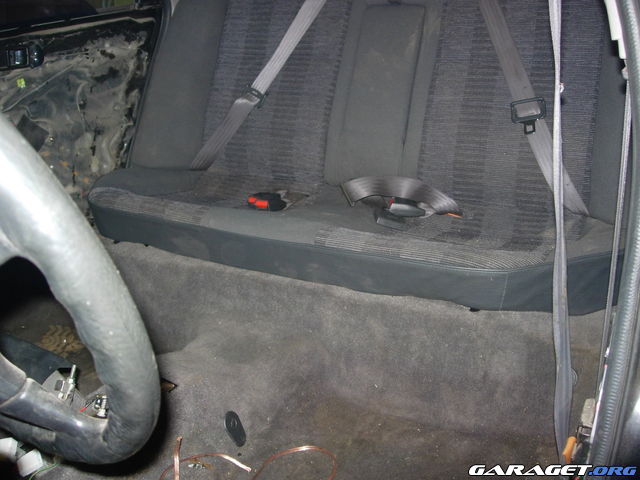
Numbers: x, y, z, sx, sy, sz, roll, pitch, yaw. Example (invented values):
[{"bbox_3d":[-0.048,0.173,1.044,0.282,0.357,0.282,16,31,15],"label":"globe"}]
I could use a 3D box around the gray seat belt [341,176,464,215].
[{"bbox_3d":[0.168,-0.091,1.470,0.245,0.060,0.100,5,22,11],"label":"gray seat belt"}]

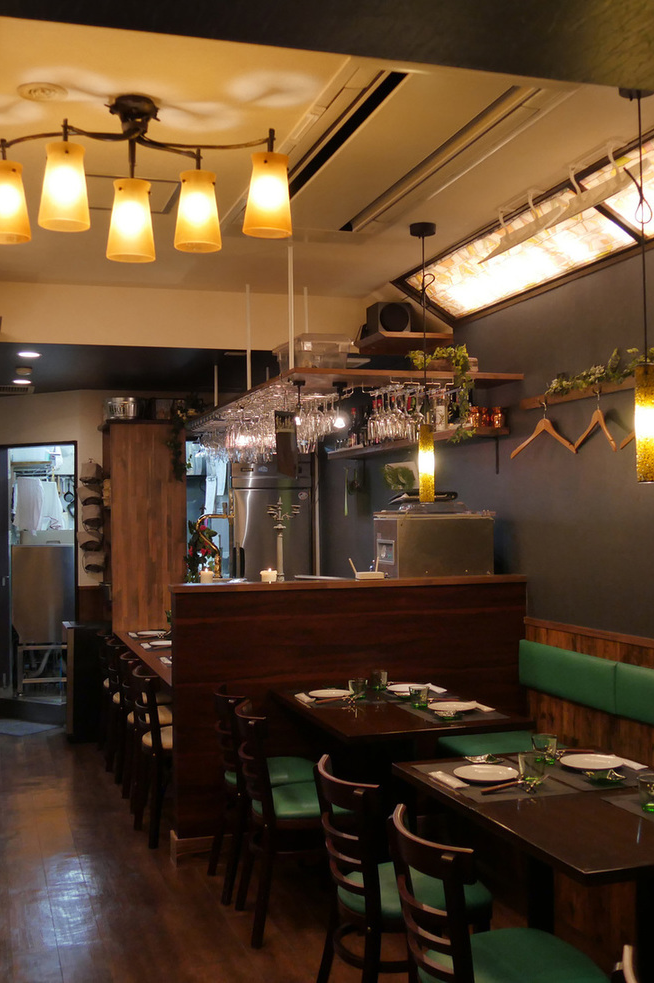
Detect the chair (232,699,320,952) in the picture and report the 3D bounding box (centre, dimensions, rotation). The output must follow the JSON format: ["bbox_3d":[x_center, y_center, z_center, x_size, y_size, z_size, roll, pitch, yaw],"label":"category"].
[{"bbox_3d":[-0.102,1.221,4.031,0.490,0.806,0.420,0,-1,-15],"label":"chair"}]

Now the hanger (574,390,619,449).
[{"bbox_3d":[1.127,-0.307,4.474,0.050,0.242,0.425,0,-1,-11],"label":"hanger"}]

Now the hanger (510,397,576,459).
[{"bbox_3d":[0.991,-0.299,4.902,0.050,0.274,0.425,0,-2,-32],"label":"hanger"}]

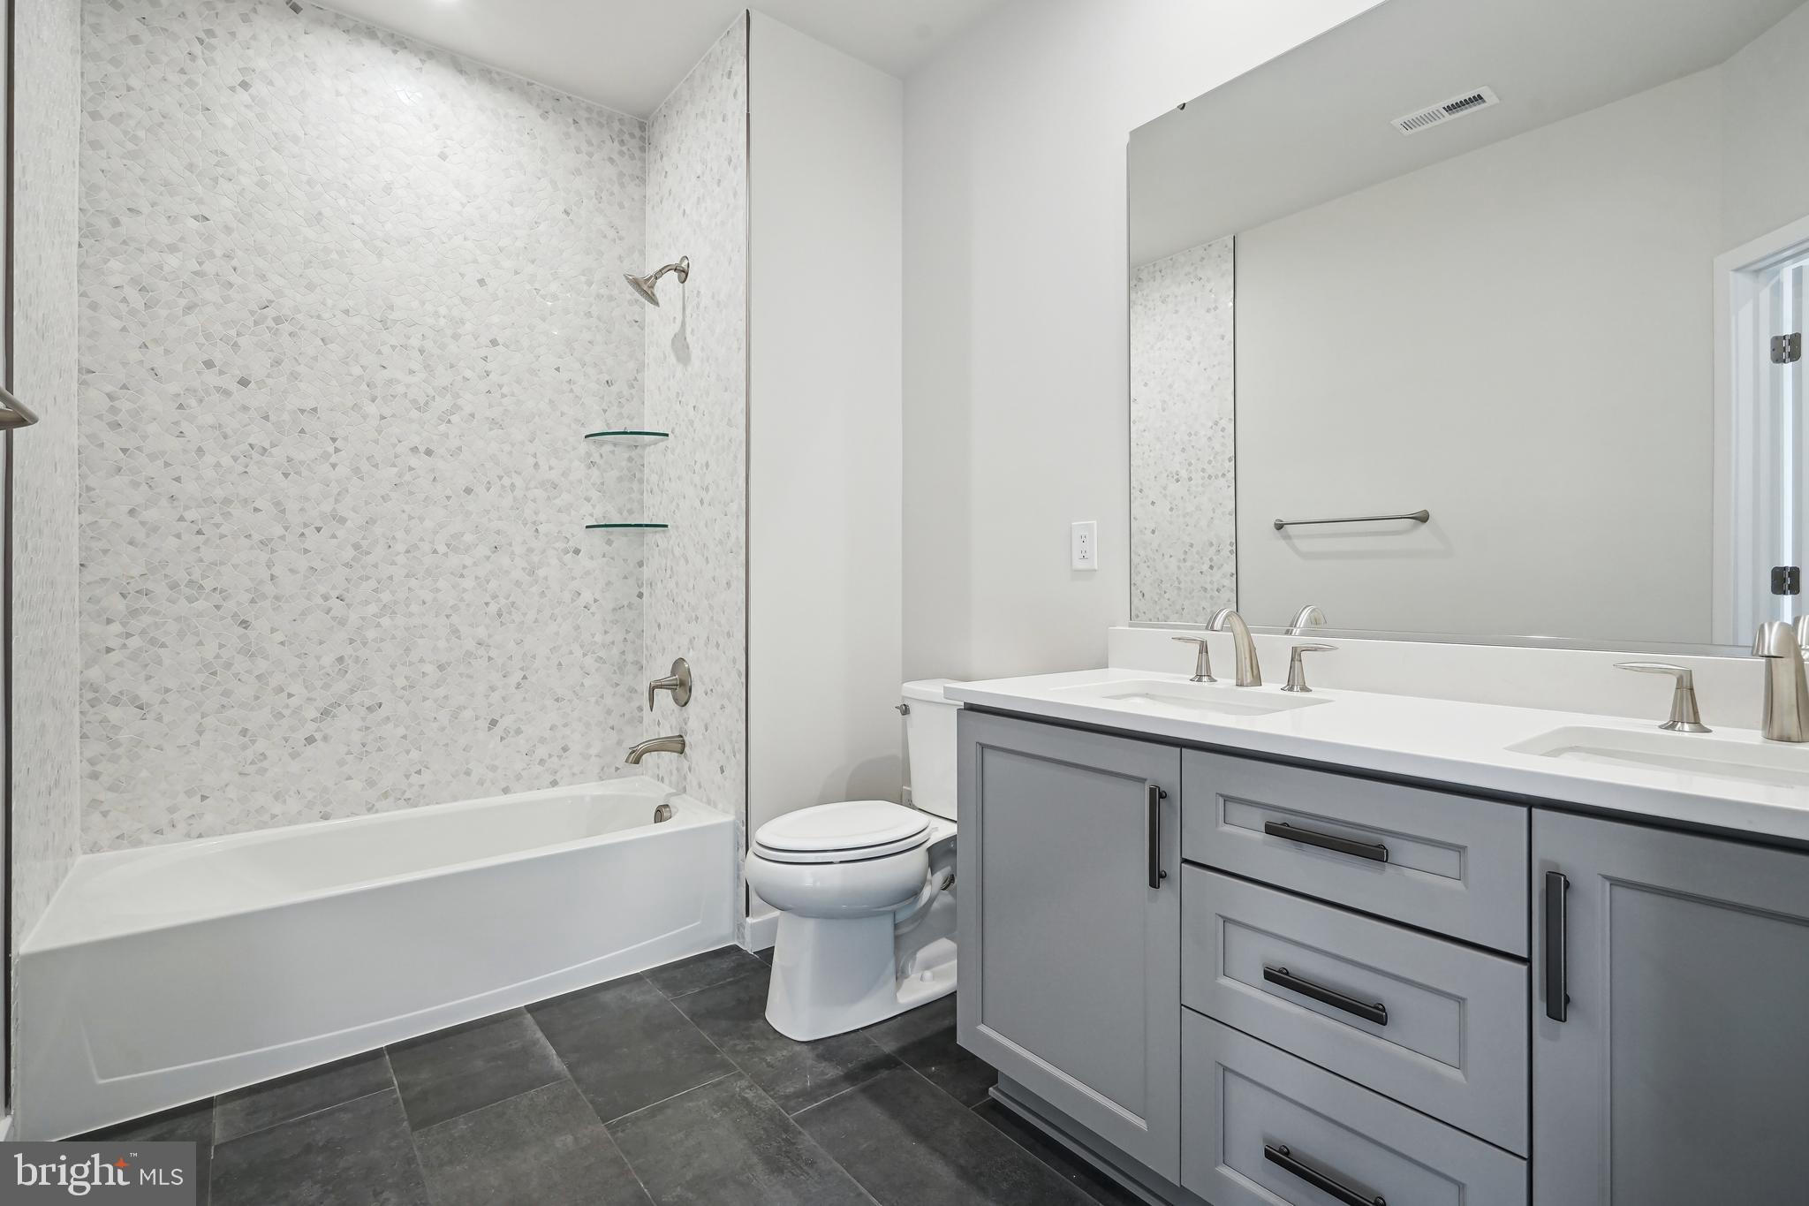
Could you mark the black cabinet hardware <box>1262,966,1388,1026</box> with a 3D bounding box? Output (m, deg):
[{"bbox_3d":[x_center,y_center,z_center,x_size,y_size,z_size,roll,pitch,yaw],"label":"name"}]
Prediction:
[{"bbox_3d":[0.564,0.517,1.071,0.034,0.018,0.157,0,1,-39],"label":"black cabinet hardware"}]

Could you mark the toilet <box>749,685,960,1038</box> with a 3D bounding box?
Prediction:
[{"bbox_3d":[-0.062,0.637,2.135,0.781,0.796,0.448,0,0,-39],"label":"toilet"}]

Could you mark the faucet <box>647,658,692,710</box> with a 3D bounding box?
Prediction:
[{"bbox_3d":[-0.812,0.278,2.732,0.118,0.175,0.174,0,1,-39],"label":"faucet"}]

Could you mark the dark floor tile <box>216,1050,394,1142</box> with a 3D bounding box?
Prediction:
[{"bbox_3d":[-1.276,1.050,1.720,0.300,0.010,0.198,0,1,-39],"label":"dark floor tile"}]

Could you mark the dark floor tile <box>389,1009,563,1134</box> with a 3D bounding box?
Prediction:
[{"bbox_3d":[-0.979,1.050,1.832,0.304,0.010,0.389,0,1,-39],"label":"dark floor tile"}]

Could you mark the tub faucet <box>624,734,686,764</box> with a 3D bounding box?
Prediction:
[{"bbox_3d":[-0.819,0.483,2.649,0.200,0.082,0.063,0,0,-39],"label":"tub faucet"}]

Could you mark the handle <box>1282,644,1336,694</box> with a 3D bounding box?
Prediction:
[{"bbox_3d":[0.787,0.127,1.560,0.056,0.090,0.104,0,1,-39],"label":"handle"}]

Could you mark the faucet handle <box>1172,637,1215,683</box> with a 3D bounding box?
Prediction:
[{"bbox_3d":[0.641,0.124,1.777,0.062,0.092,0.110,0,0,-39],"label":"faucet handle"}]

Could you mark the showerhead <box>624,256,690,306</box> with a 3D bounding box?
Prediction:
[{"bbox_3d":[-0.815,-1.068,2.637,0.205,0.188,0.137,0,0,-39],"label":"showerhead"}]

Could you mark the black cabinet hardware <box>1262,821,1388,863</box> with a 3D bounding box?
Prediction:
[{"bbox_3d":[0.564,0.314,1.069,0.034,0.018,0.157,0,1,-39],"label":"black cabinet hardware"}]

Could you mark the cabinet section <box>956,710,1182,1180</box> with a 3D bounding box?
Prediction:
[{"bbox_3d":[0.487,0.587,1.685,0.530,0.725,0.540,0,1,-38],"label":"cabinet section"}]

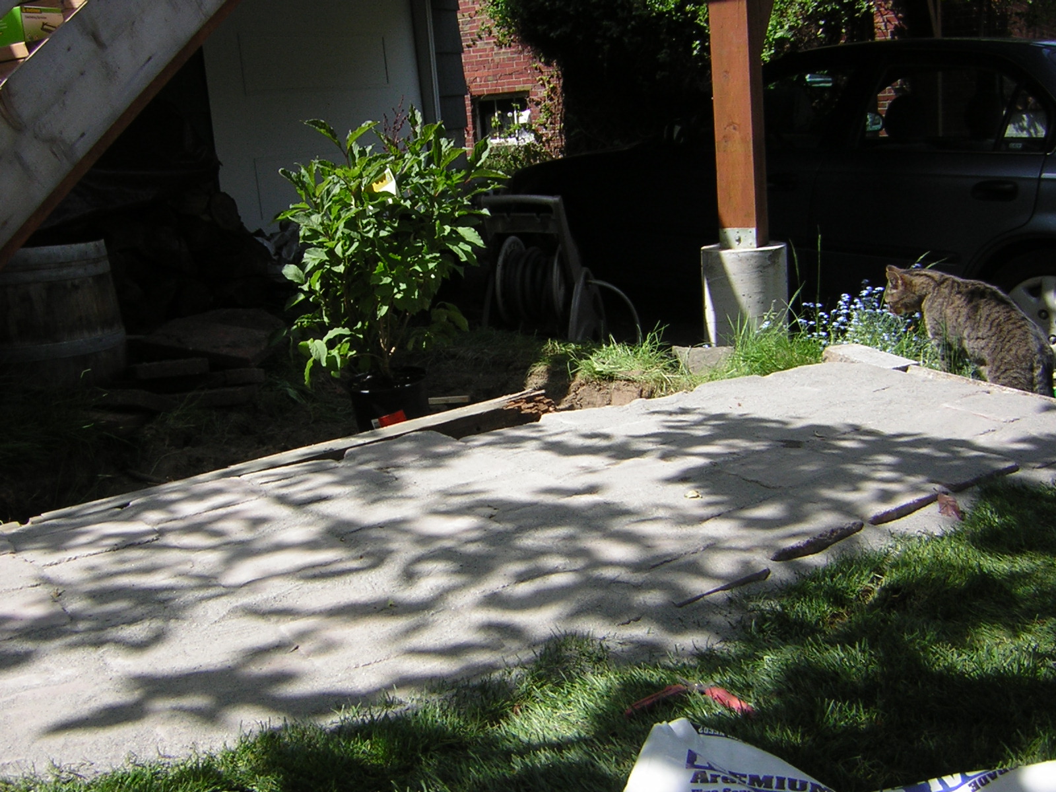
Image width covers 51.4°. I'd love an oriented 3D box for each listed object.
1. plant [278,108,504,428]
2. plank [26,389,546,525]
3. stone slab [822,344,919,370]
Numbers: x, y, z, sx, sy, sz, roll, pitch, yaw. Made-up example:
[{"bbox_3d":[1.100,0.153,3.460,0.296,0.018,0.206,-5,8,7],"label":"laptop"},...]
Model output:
[{"bbox_3d":[-0.369,-0.322,3.212,0.660,0.995,0.620,-6,14,-6],"label":"plant"},{"bbox_3d":[-0.543,0.186,3.018,1.527,0.095,0.097,-15,17,-35],"label":"plank"},{"bbox_3d":[1.101,-0.103,3.506,0.120,0.050,0.330,-8,14,-14],"label":"stone slab"}]

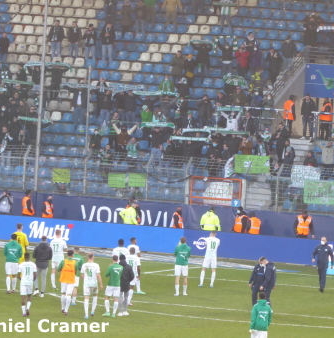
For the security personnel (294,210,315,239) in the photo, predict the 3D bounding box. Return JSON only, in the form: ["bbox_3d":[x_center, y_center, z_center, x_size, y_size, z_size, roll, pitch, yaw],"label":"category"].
[{"bbox_3d":[4.965,2.386,151.787,0.680,1.800,0.380,3,3,6],"label":"security personnel"}]

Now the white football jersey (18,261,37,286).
[{"bbox_3d":[-4.027,3.015,121.080,0.550,0.740,0.320,3,3,0],"label":"white football jersey"}]

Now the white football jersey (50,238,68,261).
[{"bbox_3d":[-3.435,2.558,132.100,0.520,0.720,0.300,4,3,17],"label":"white football jersey"}]

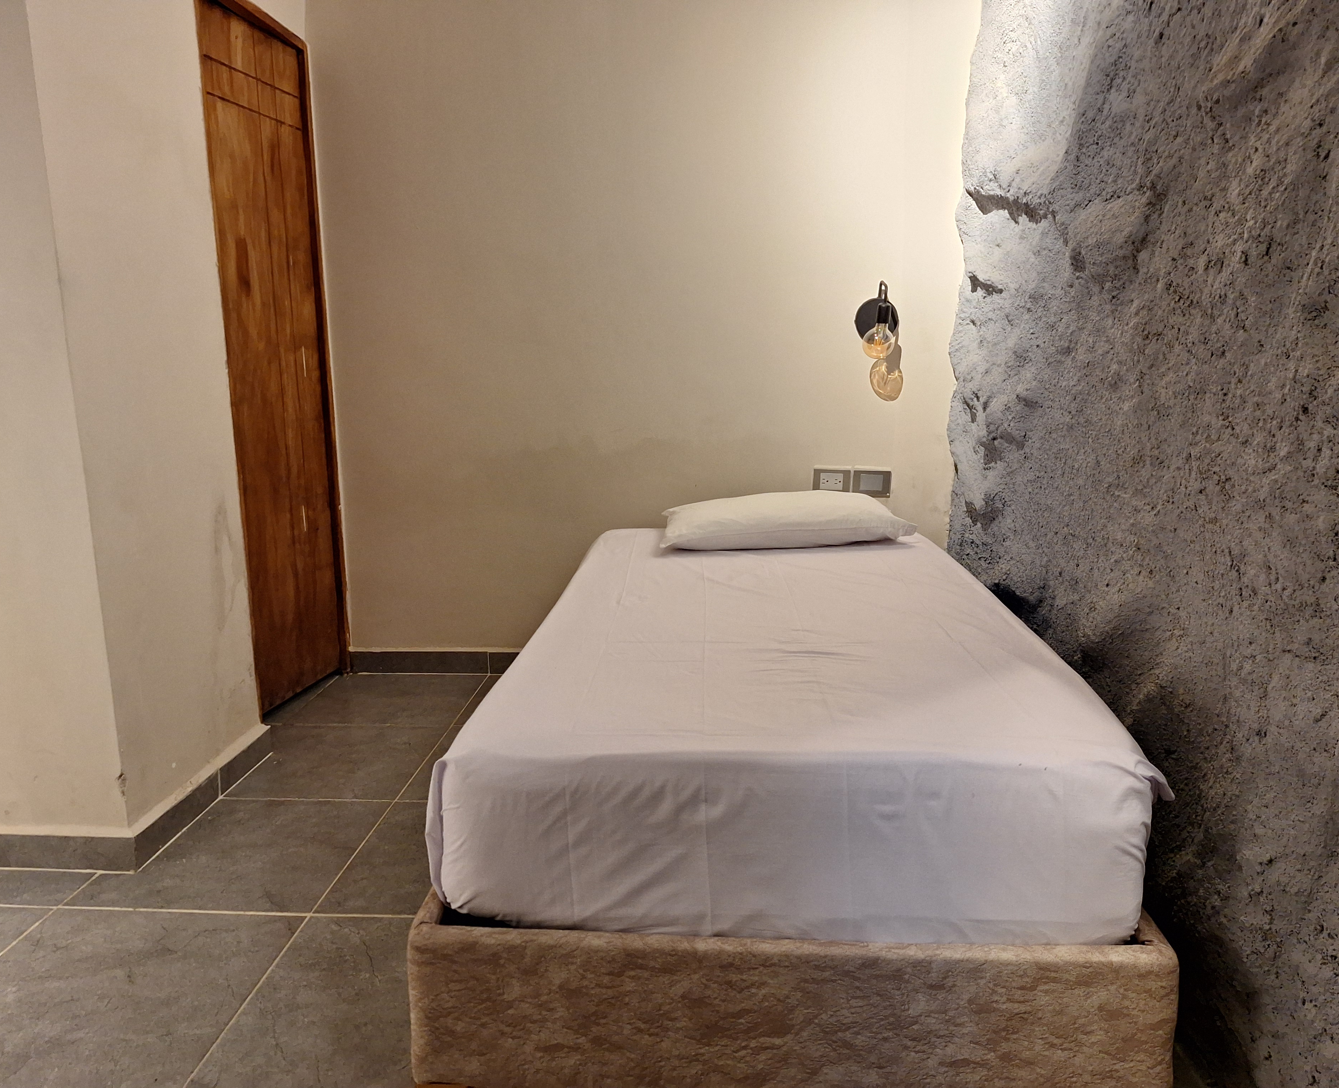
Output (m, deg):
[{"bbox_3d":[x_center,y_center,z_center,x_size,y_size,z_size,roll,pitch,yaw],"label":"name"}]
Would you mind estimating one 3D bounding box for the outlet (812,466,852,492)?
[{"bbox_3d":[0.529,-0.201,3.132,0.121,0.090,0.014,0,11,3],"label":"outlet"}]

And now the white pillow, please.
[{"bbox_3d":[0.371,-0.078,2.971,0.730,0.140,0.370,-1,11,-5],"label":"white pillow"}]

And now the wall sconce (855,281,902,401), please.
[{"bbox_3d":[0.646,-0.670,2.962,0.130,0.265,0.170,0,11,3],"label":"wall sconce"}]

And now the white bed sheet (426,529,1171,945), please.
[{"bbox_3d":[0.228,0.263,2.264,0.990,0.280,1.890,1,11,4],"label":"white bed sheet"}]

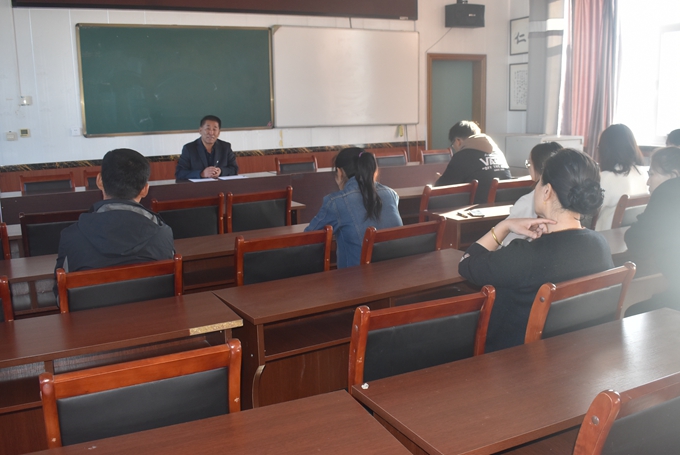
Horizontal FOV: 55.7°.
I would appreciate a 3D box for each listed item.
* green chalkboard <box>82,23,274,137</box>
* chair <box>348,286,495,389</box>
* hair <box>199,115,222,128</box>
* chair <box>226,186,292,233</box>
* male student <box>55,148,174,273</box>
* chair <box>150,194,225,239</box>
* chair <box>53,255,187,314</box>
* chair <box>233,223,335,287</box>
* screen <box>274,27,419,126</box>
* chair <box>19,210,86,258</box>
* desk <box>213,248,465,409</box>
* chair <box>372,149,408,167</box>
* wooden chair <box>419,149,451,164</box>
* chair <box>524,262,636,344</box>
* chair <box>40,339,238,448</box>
[{"bbox_3d":[-1.790,-1.666,7.284,2.112,1.174,0.040,-5,11,-21],"label":"green chalkboard"},{"bbox_3d":[0.126,0.633,2.113,0.470,0.970,0.550,-6,11,-24],"label":"chair"},{"bbox_3d":[-1.185,-0.966,5.930,0.180,0.145,0.200,-5,11,-18],"label":"hair"},{"bbox_3d":[-0.618,0.164,4.589,0.450,0.920,0.530,-6,12,-24],"label":"chair"},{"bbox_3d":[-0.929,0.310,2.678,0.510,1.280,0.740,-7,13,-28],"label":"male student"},{"bbox_3d":[-1.004,0.222,4.129,0.455,0.885,0.520,-7,13,-28],"label":"chair"},{"bbox_3d":[-0.896,0.540,2.668,0.450,0.920,0.530,-7,12,-25],"label":"chair"},{"bbox_3d":[-0.366,0.458,3.146,0.470,0.970,0.550,-7,12,-28],"label":"chair"},{"bbox_3d":[0.122,-1.856,8.010,1.944,1.174,0.030,-5,11,-21],"label":"screen"},{"bbox_3d":[-1.664,0.345,3.932,0.470,0.970,0.550,-6,11,-27],"label":"chair"},{"bbox_3d":[0.151,0.594,2.950,1.350,0.750,0.410,-7,12,-30],"label":"desk"},{"bbox_3d":[0.742,-0.386,7.702,0.470,0.970,0.550,-6,11,-24],"label":"chair"},{"bbox_3d":[1.208,-0.420,7.143,0.455,0.885,0.520,-7,13,-28],"label":"wooden chair"},{"bbox_3d":[0.700,0.562,2.346,0.450,0.920,0.530,-9,13,-33],"label":"chair"},{"bbox_3d":[-0.558,0.703,1.811,0.470,0.970,0.550,-6,11,-23],"label":"chair"}]

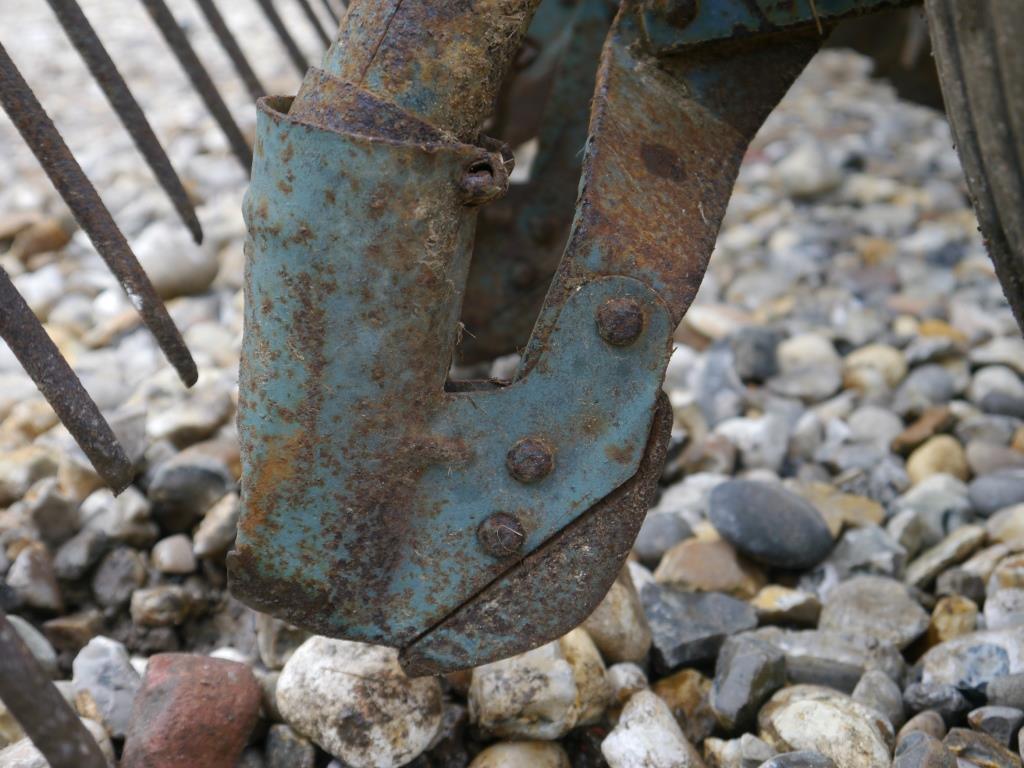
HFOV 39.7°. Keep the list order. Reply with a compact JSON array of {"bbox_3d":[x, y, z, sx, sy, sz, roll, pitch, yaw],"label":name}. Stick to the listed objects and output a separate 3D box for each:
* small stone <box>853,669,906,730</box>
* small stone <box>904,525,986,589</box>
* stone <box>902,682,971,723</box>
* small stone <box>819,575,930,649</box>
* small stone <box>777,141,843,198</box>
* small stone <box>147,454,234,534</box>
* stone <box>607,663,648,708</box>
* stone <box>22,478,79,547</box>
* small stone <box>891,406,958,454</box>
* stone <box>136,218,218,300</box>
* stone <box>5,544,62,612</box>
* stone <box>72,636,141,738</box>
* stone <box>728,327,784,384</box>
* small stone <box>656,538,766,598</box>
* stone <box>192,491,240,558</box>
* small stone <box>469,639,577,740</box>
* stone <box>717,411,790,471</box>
[{"bbox_3d":[0.120,0.104,0.467,0.017,0.019,0.018,0,26,0],"label":"small stone"},{"bbox_3d":[0.169,0.067,0.552,0.038,0.019,0.018,14,29,27],"label":"small stone"},{"bbox_3d":[0.141,0.106,0.470,0.022,0.014,0.018,0,22,0],"label":"stone"},{"bbox_3d":[0.154,0.099,0.605,0.048,0.028,0.038,0,22,0],"label":"small stone"},{"bbox_3d":[0.202,-0.146,0.965,0.042,0.034,0.037,0,26,0],"label":"small stone"},{"bbox_3d":[-0.137,0.047,0.604,0.037,0.031,0.033,0,22,0],"label":"small stone"},{"bbox_3d":[0.038,0.101,0.473,0.015,0.014,0.016,0,26,0],"label":"stone"},{"bbox_3d":[-0.191,0.053,0.589,0.024,0.026,0.024,0,22,0],"label":"stone"},{"bbox_3d":[0.185,0.021,0.637,0.029,0.017,0.016,-20,32,-35],"label":"small stone"},{"bbox_3d":[-0.196,-0.073,0.829,0.049,0.042,0.046,0,26,0],"label":"stone"},{"bbox_3d":[-0.184,0.075,0.545,0.023,0.023,0.023,0,26,0],"label":"stone"},{"bbox_3d":[-0.134,0.101,0.471,0.026,0.034,0.028,0,22,0],"label":"stone"},{"bbox_3d":[0.153,-0.019,0.895,0.035,0.033,0.034,0,22,0],"label":"stone"},{"bbox_3d":[0.076,0.071,0.545,0.042,0.023,0.032,0,22,0],"label":"small stone"},{"bbox_3d":[-0.117,0.055,0.567,0.018,0.022,0.030,14,29,27],"label":"stone"},{"bbox_3d":[0.004,0.101,0.472,0.035,0.028,0.034,0,26,0],"label":"small stone"},{"bbox_3d":[0.109,0.026,0.640,0.032,0.024,0.027,0,26,0],"label":"stone"}]

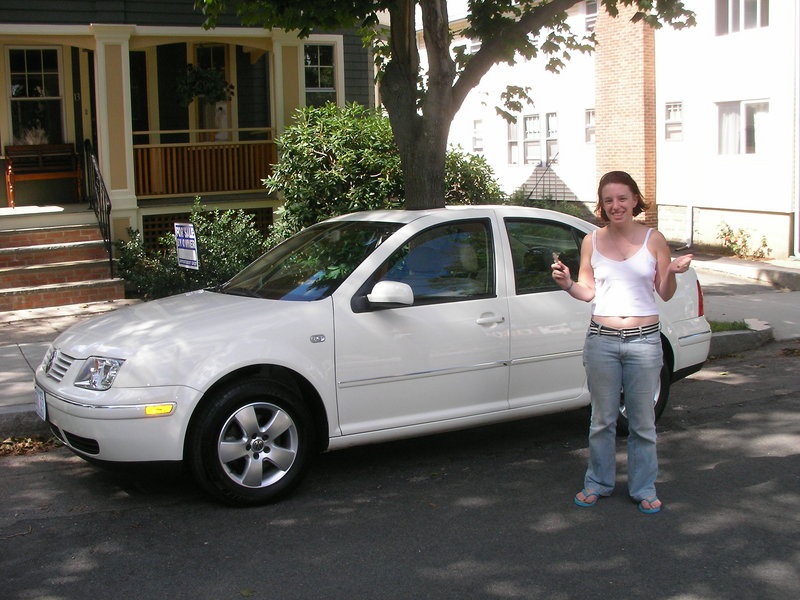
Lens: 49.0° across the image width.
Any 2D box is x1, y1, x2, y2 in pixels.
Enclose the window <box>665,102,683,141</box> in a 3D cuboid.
[{"bbox_3d":[5.855,-3.821,18.800,0.140,0.830,0.600,-4,7,-23],"label":"window"}]

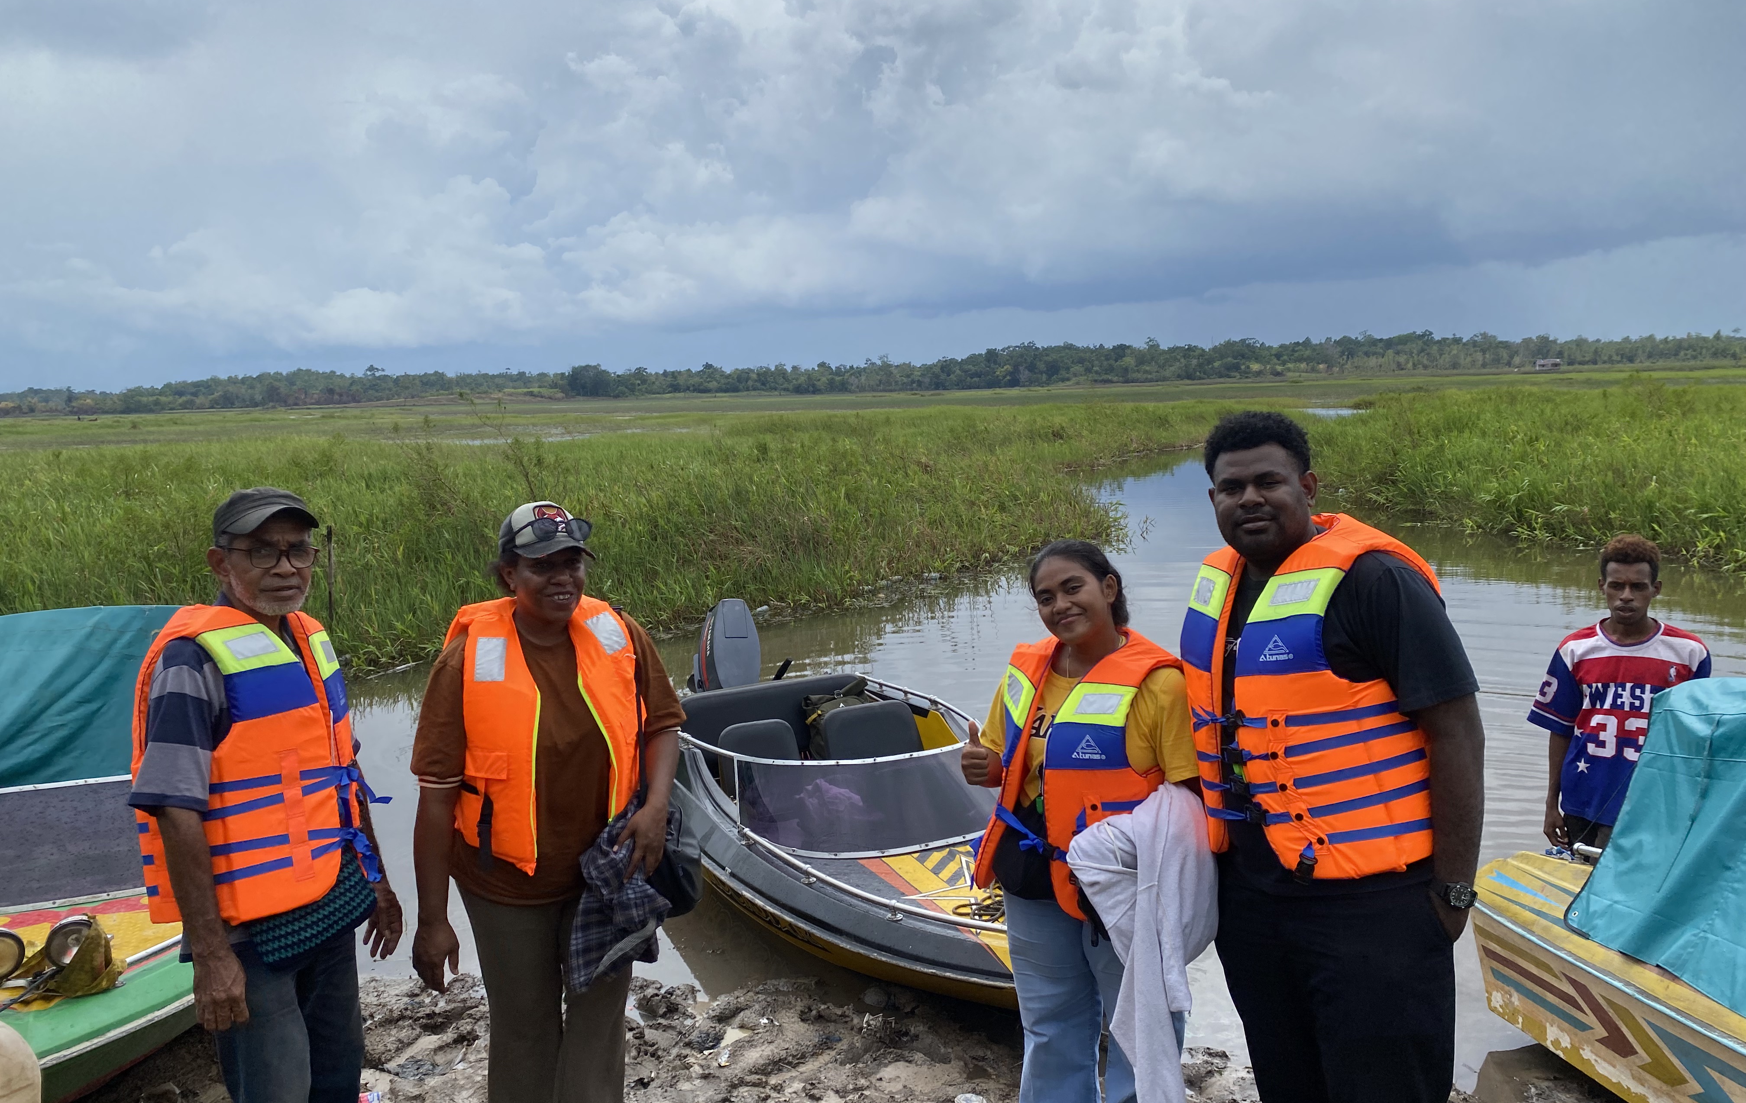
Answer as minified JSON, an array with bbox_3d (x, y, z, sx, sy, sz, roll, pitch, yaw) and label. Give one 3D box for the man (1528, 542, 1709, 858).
[{"bbox_3d":[2.438,0.764,4.290,0.540,1.660,0.310,1,8,19],"label":"man"}]

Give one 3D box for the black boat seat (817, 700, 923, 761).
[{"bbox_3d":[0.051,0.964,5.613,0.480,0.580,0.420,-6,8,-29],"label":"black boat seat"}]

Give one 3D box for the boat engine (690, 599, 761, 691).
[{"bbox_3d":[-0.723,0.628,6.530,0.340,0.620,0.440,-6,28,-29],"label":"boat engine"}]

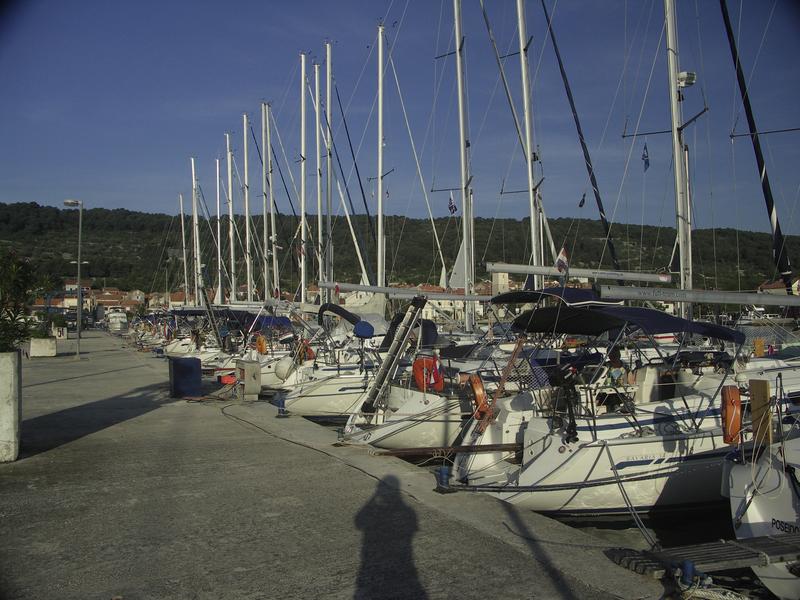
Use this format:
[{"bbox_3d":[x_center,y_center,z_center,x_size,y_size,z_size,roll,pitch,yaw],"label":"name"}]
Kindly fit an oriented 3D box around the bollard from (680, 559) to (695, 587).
[{"bbox_3d":[1.666,1.620,3.750,0.085,0.220,0.085,0,-2,0],"label":"bollard"}]

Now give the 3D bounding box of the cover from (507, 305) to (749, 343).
[{"bbox_3d":[3.130,0.318,9.195,1.800,0.500,2.700,1,-2,-27],"label":"cover"}]

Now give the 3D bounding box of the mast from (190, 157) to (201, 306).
[{"bbox_3d":[-19.277,-5.304,60.770,0.220,16.080,0.180,-1,-2,-22],"label":"mast"}]

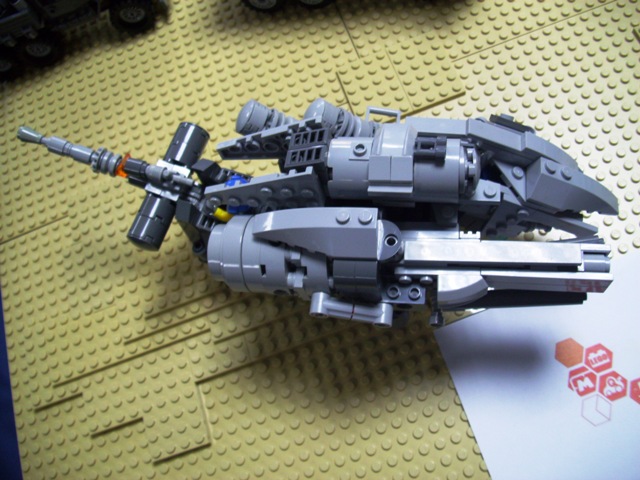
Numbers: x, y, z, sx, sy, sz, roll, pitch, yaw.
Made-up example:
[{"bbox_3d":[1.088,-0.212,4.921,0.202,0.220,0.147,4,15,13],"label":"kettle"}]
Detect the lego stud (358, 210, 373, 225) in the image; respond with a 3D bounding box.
[{"bbox_3d":[0.016,-0.008,0.207,0.005,0.002,0.005,1,71,13],"label":"lego stud"}]

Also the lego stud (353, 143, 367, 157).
[{"bbox_3d":[0.015,-0.033,0.218,0.005,0.002,0.005,1,66,13],"label":"lego stud"}]

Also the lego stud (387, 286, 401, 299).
[{"bbox_3d":[0.028,0.020,0.223,0.005,0.002,0.005,1,71,13],"label":"lego stud"}]

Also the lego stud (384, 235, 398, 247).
[{"bbox_3d":[0.026,0.000,0.215,0.005,0.002,0.005,1,71,13],"label":"lego stud"}]

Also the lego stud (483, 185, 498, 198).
[{"bbox_3d":[0.066,-0.019,0.231,0.005,0.002,0.005,1,71,13],"label":"lego stud"}]

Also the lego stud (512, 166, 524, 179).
[{"bbox_3d":[0.079,-0.027,0.234,0.005,0.002,0.005,15,65,-14],"label":"lego stud"}]

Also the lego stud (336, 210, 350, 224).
[{"bbox_3d":[0.008,-0.008,0.209,0.005,0.002,0.005,1,71,13],"label":"lego stud"}]

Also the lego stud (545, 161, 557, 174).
[{"bbox_3d":[0.089,-0.028,0.229,0.005,0.002,0.005,15,65,-14],"label":"lego stud"}]

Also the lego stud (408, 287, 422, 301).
[{"bbox_3d":[0.035,0.020,0.221,0.005,0.002,0.005,1,71,13],"label":"lego stud"}]

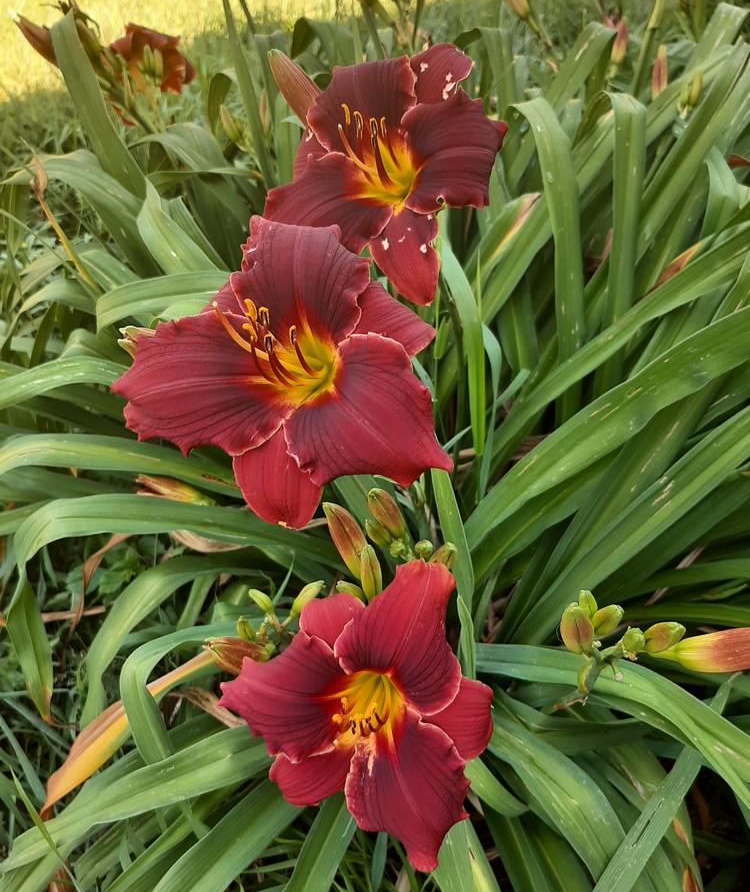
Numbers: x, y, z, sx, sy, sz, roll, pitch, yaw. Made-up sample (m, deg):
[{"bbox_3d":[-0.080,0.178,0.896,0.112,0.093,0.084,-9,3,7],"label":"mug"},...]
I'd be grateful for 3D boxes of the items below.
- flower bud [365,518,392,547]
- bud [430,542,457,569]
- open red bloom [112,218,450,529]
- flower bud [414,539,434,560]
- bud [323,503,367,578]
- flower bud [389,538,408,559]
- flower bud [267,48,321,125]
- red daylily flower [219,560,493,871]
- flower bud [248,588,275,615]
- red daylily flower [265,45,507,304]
[{"bbox_3d":[0.002,0.051,0.440,0.011,0.024,0.011,-44,26,0],"label":"flower bud"},{"bbox_3d":[0.043,0.071,0.480,0.013,0.022,0.013,36,21,0],"label":"bud"},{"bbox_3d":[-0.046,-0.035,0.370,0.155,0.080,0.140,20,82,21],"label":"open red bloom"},{"bbox_3d":[0.032,0.066,0.480,0.012,0.013,0.012,4,41,0],"label":"flower bud"},{"bbox_3d":[-0.019,0.060,0.470,0.017,0.057,0.017,-29,18,0],"label":"bud"},{"bbox_3d":[0.015,0.066,0.480,0.011,0.013,0.011,-8,41,0],"label":"flower bud"},{"bbox_3d":[-0.052,-0.233,0.495,0.020,0.073,0.020,-30,18,0],"label":"flower bud"},{"bbox_3d":[-0.009,0.145,0.405,0.145,0.160,0.080,4,3,4],"label":"red daylily flower"},{"bbox_3d":[-0.065,0.089,0.430,0.009,0.021,0.009,-45,24,0],"label":"flower bud"},{"bbox_3d":[0.007,-0.173,0.480,0.152,0.158,0.085,1,7,8],"label":"red daylily flower"}]

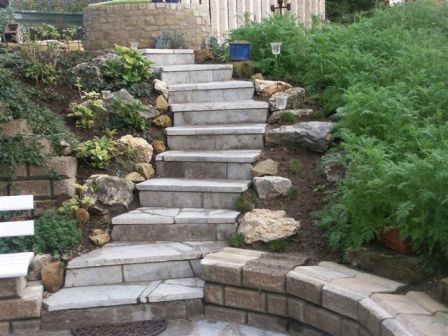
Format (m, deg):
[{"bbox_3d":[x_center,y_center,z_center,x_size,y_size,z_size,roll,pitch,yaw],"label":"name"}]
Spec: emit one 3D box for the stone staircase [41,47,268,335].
[{"bbox_3d":[-0.320,-0.200,6.200,1.420,1.630,4.200,0,10,0],"label":"stone staircase"}]

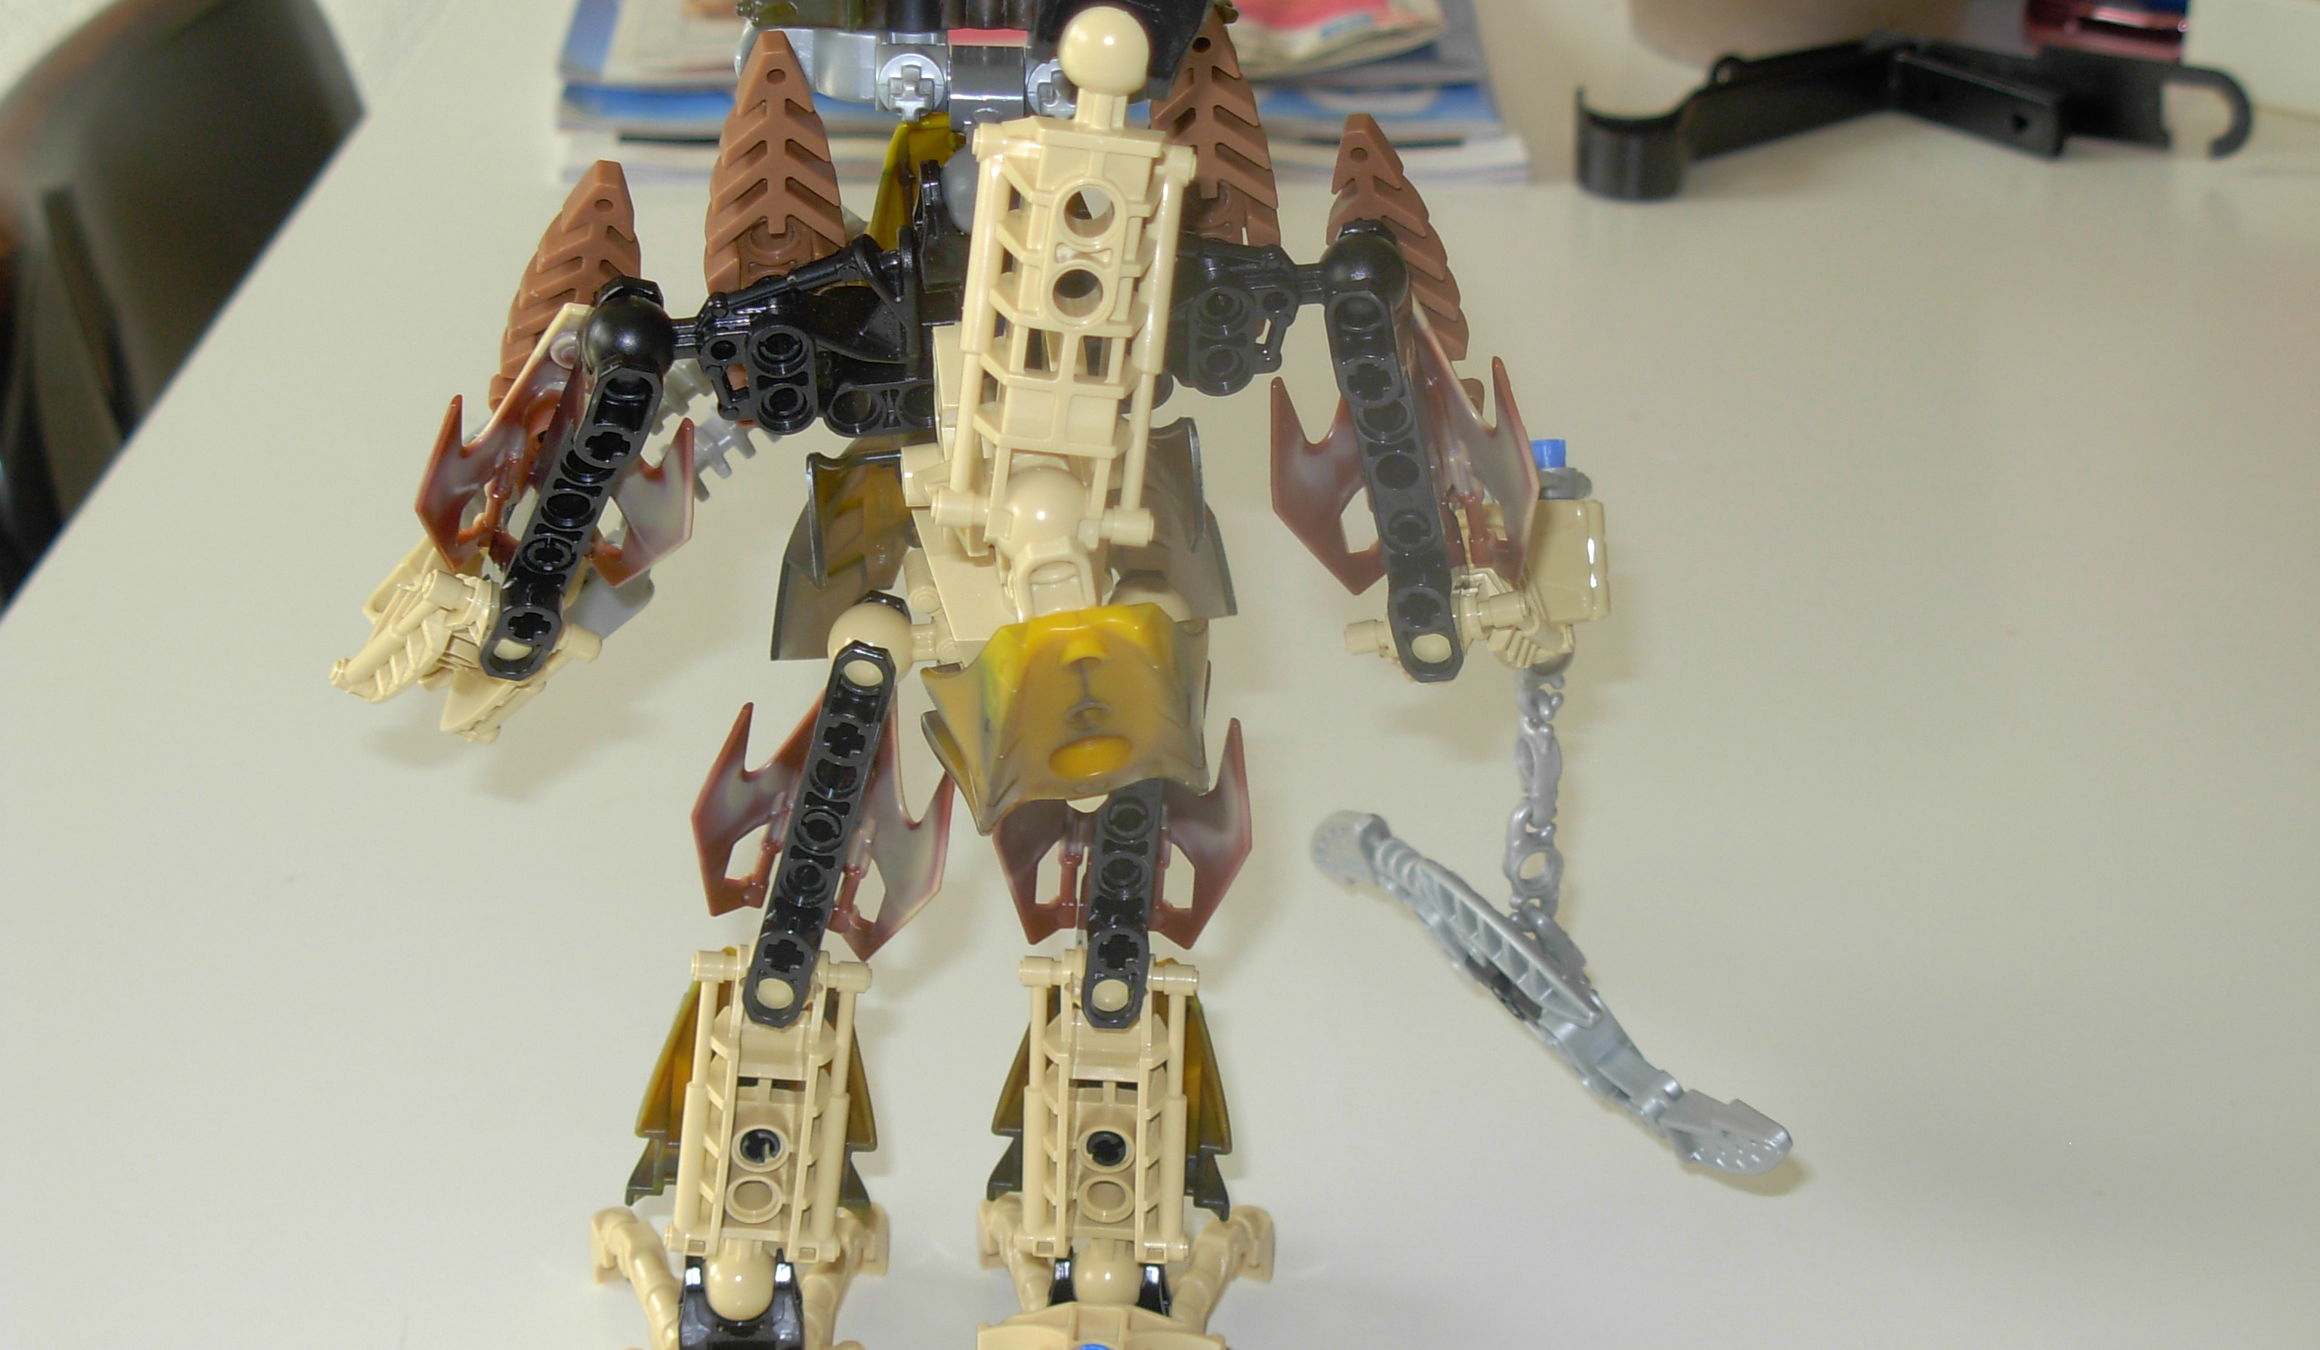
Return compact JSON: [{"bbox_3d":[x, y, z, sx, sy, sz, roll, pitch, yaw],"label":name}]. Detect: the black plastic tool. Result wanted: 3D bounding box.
[{"bbox_3d":[0.161,-0.123,1.099,0.147,0.019,0.054,-3,26,-5],"label":"black plastic tool"}]

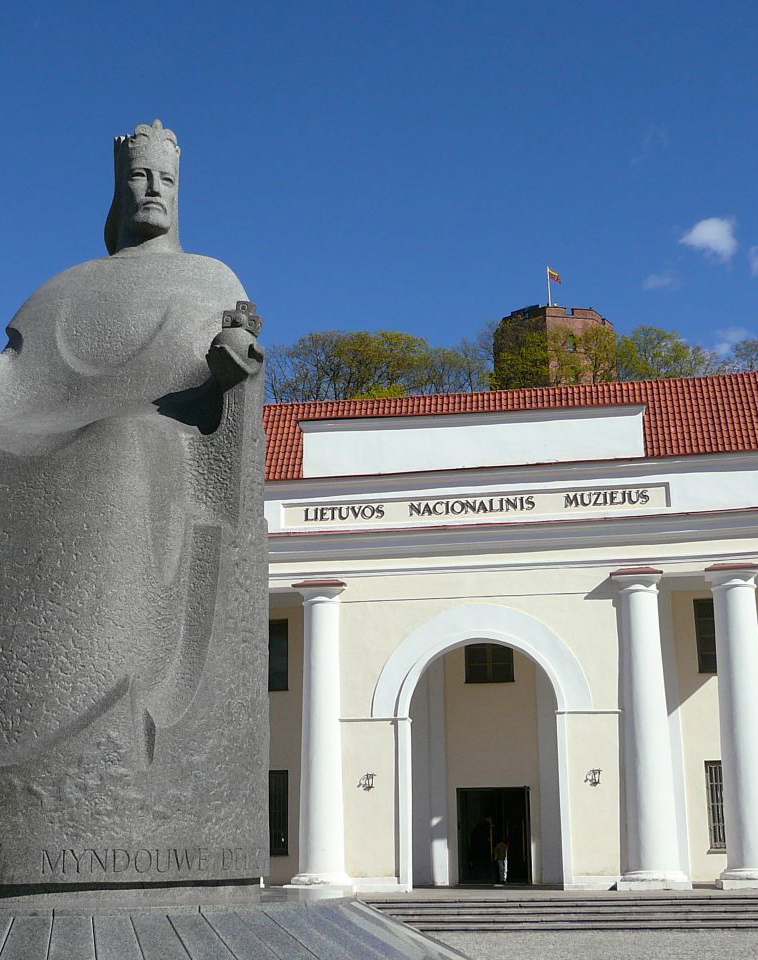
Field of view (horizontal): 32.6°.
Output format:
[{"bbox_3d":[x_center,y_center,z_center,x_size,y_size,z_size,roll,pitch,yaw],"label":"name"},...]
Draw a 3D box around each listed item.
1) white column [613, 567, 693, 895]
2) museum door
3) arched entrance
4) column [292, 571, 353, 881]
[{"bbox_3d":[6.516,6.069,32.013,1.700,7.720,1.700,-3,-16,9],"label":"white column"},{"bbox_3d":[3.128,9.629,35.034,1.980,2.520,0.200,-3,-16,9],"label":"museum door"},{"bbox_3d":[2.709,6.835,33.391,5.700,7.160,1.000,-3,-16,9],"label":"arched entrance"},{"bbox_3d":[-1.457,6.549,33.229,1.700,7.720,1.700,-3,-16,9],"label":"column"}]

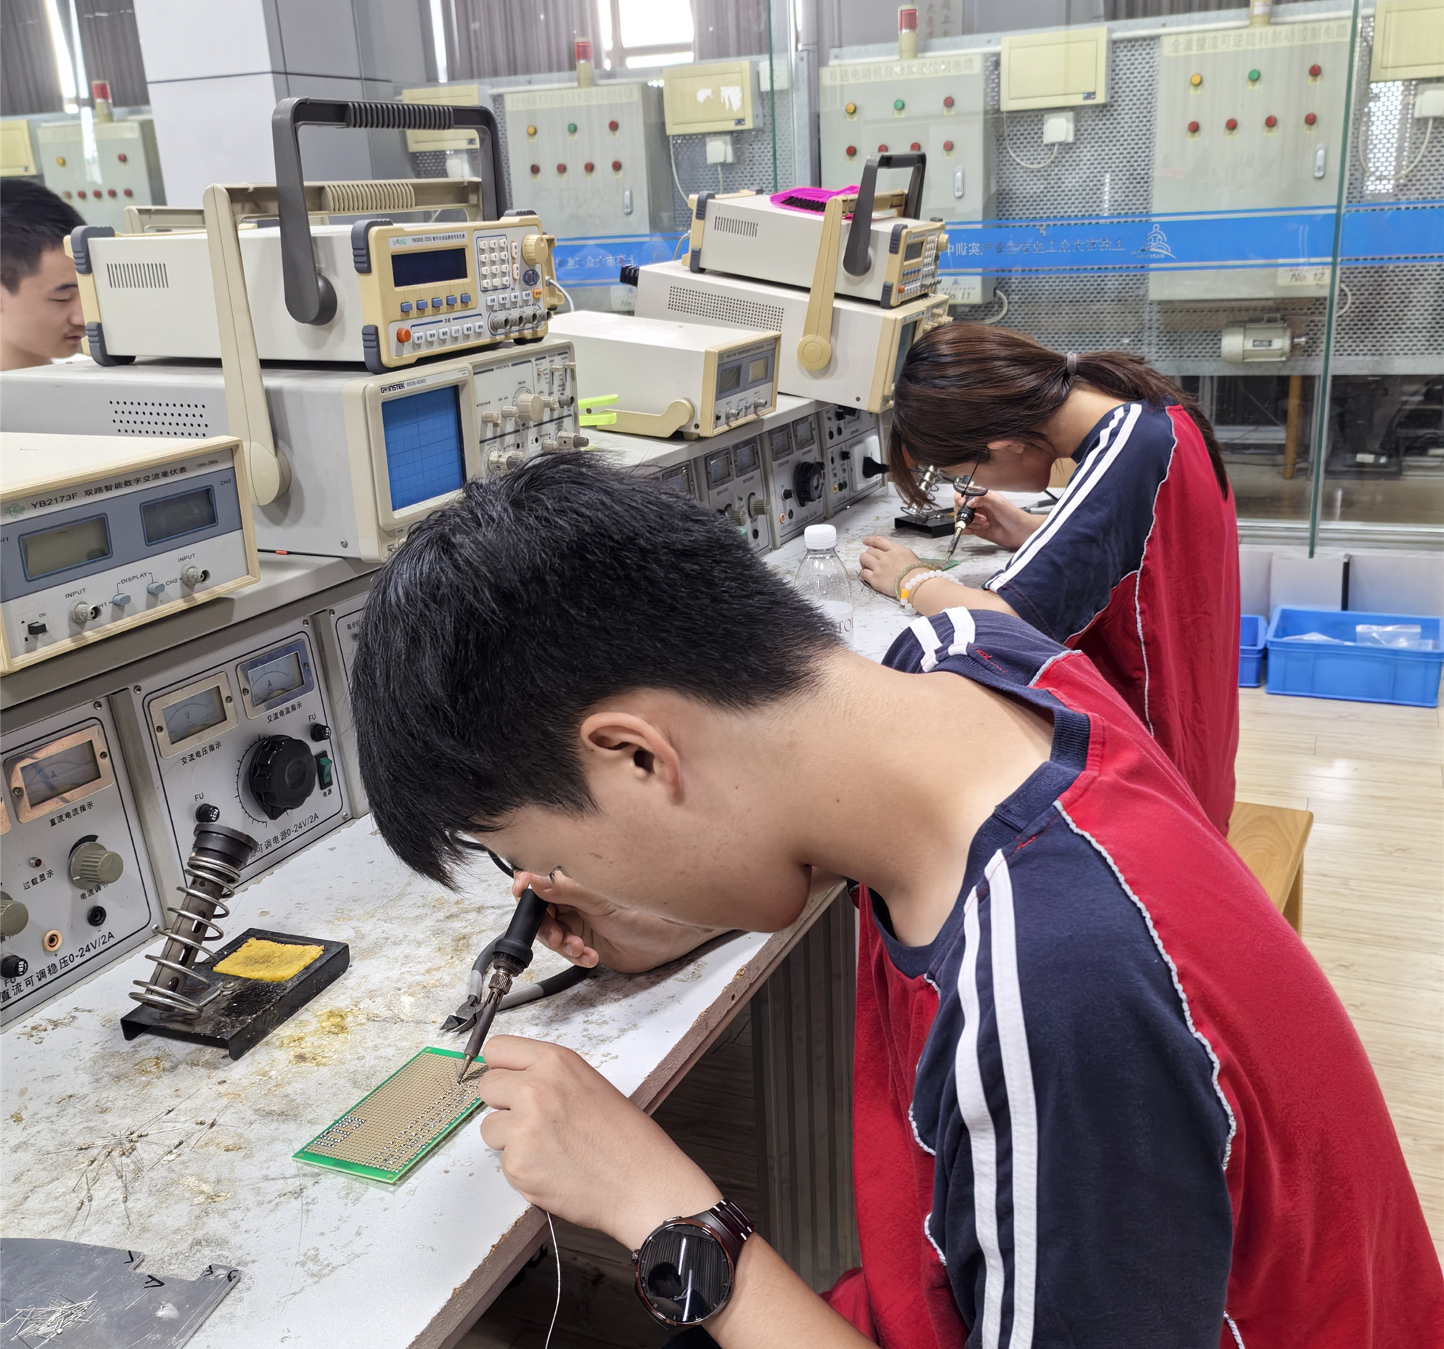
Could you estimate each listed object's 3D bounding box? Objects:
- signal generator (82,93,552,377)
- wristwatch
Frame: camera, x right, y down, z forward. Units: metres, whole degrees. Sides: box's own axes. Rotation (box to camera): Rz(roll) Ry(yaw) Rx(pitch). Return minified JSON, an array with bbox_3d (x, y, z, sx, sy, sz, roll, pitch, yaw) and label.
[{"bbox_3d":[-0.367,-0.398,1.374,0.363,0.217,0.295,5,20,24],"label":"signal generator"},{"bbox_3d":[-0.017,0.293,0.738,0.064,0.052,0.050,-37,73,-26],"label":"wristwatch"}]

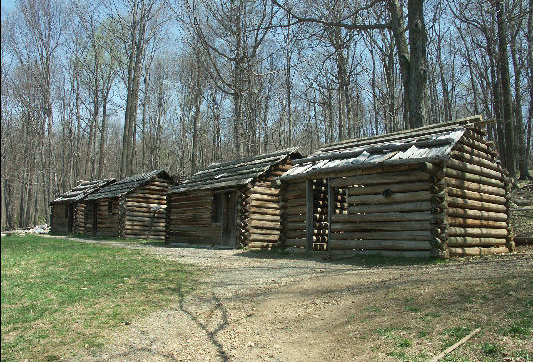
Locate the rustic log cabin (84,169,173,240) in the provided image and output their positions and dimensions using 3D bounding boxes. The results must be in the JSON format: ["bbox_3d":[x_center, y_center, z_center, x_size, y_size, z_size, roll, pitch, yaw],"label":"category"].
[{"bbox_3d":[-7.150,1.440,24.200,4.400,3.500,5.200,6,-9,-41],"label":"rustic log cabin"}]

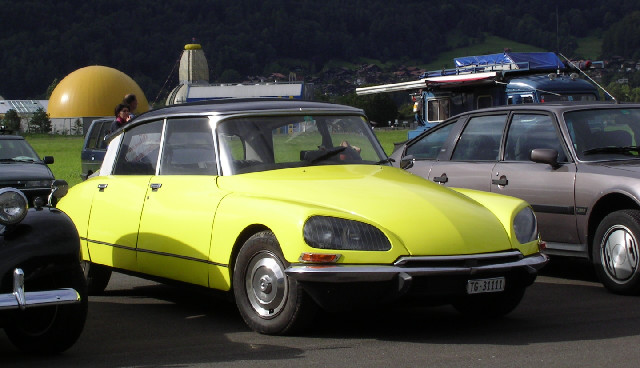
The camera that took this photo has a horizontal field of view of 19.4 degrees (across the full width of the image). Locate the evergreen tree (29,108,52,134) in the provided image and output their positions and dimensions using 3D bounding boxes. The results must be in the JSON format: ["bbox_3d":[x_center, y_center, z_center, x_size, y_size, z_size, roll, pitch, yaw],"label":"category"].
[{"bbox_3d":[-28.439,-6.359,190.000,2.400,2.650,2.400,0,2,0],"label":"evergreen tree"}]

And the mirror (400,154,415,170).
[{"bbox_3d":[0.607,-0.149,12.950,0.110,0.115,0.060,-1,2,-30],"label":"mirror"}]

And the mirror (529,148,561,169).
[{"bbox_3d":[1.709,-0.193,14.150,0.210,0.150,0.110,-1,2,-31],"label":"mirror"}]

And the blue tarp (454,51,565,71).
[{"bbox_3d":[5.379,-3.491,53.000,1.900,0.500,2.800,-1,2,-20],"label":"blue tarp"}]

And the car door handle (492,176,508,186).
[{"bbox_3d":[1.435,-0.020,14.850,0.050,0.080,0.190,-1,2,-31],"label":"car door handle"}]

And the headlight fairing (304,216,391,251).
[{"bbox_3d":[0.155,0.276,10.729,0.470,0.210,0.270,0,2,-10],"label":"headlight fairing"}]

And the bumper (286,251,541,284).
[{"bbox_3d":[0.724,0.481,11.013,1.820,0.150,0.500,-1,2,-30],"label":"bumper"}]

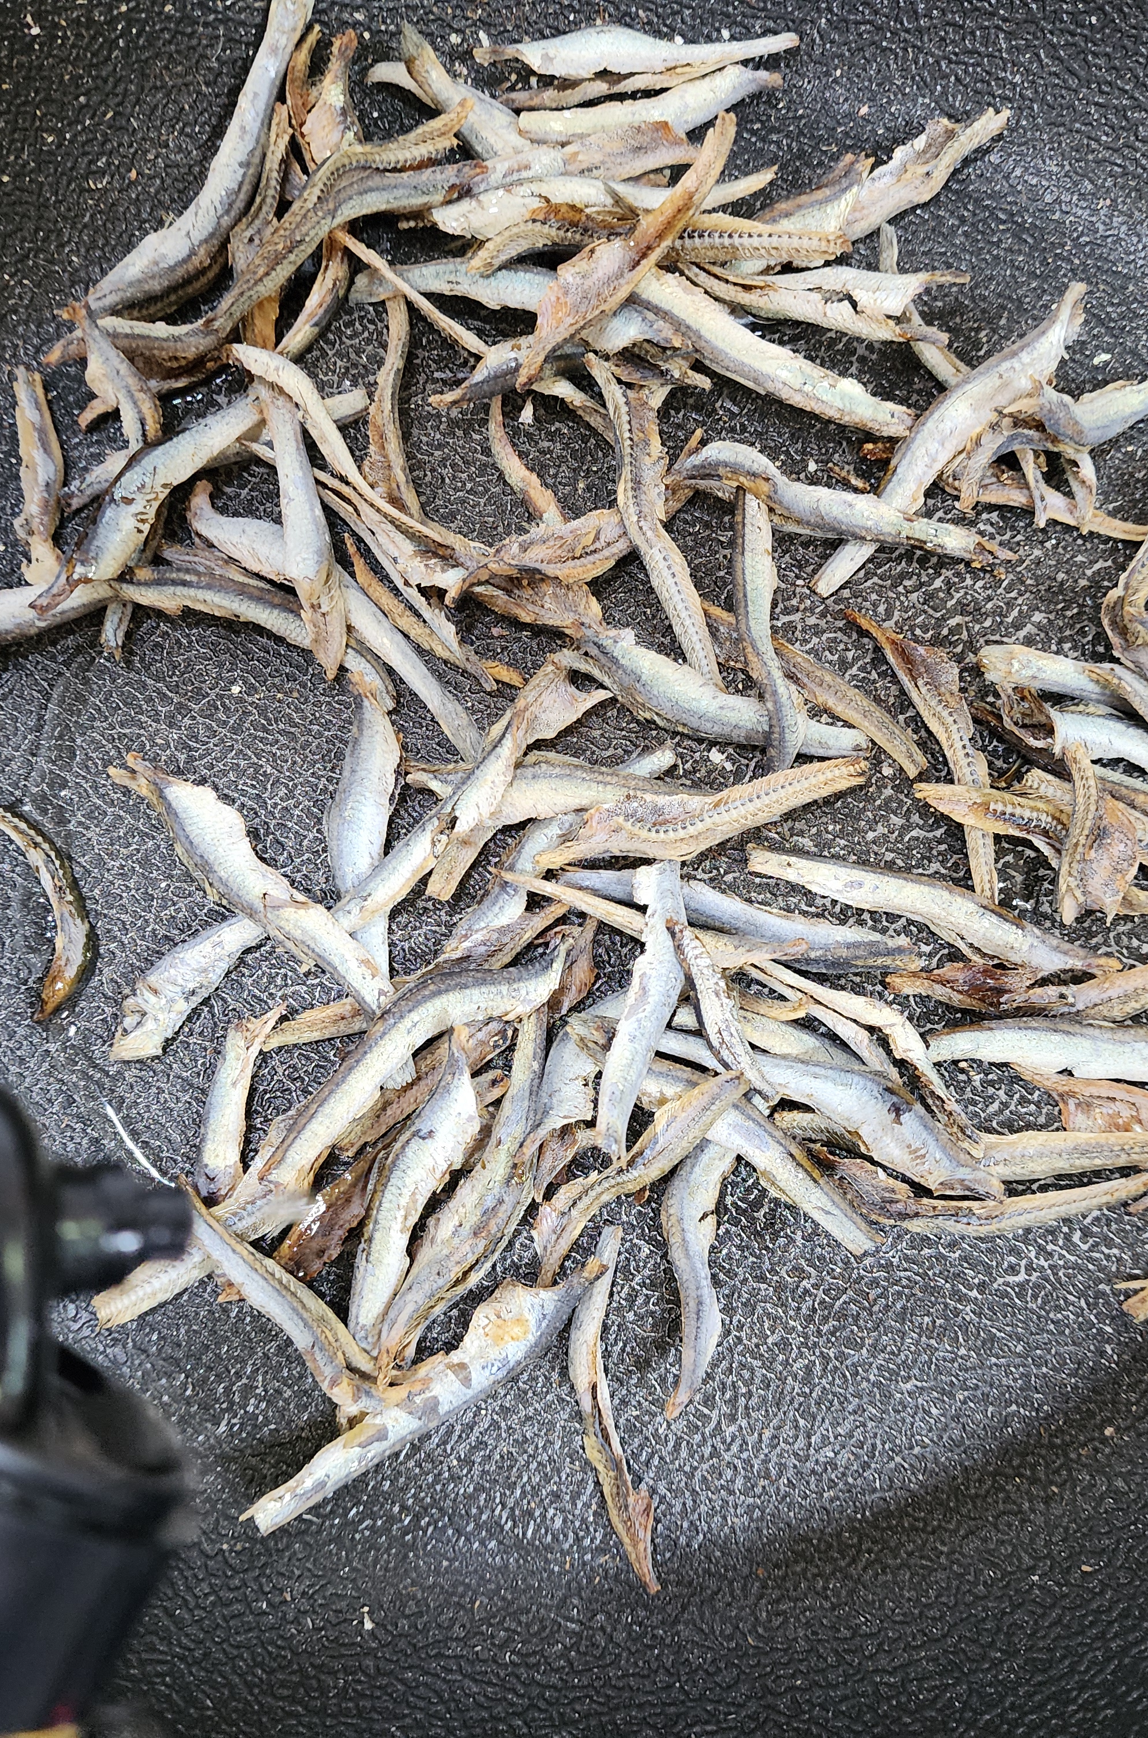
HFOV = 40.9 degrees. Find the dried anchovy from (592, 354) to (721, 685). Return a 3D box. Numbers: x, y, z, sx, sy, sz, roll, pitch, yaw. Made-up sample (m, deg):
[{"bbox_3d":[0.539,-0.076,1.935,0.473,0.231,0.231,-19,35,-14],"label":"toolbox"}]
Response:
[{"bbox_3d":[0.011,-0.048,0.209,0.008,0.007,0.049,-15,82,-3],"label":"dried anchovy"}]

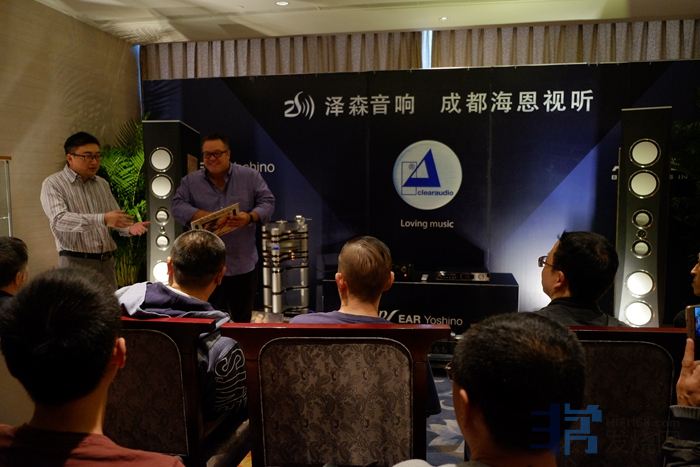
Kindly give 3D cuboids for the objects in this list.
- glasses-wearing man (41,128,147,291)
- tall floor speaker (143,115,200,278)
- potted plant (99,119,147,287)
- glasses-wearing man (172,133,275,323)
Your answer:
[{"bbox_3d":[-1.510,0.294,3.248,0.540,1.730,0.500,4,5,43],"label":"glasses-wearing man"},{"bbox_3d":[-1.530,0.061,4.796,0.370,1.980,0.480,1,4,8],"label":"tall floor speaker"},{"bbox_3d":[-1.930,0.038,4.834,0.700,2.020,0.700,0,4,0],"label":"potted plant"},{"bbox_3d":[-0.785,0.272,3.427,0.620,1.750,0.430,0,4,2],"label":"glasses-wearing man"}]

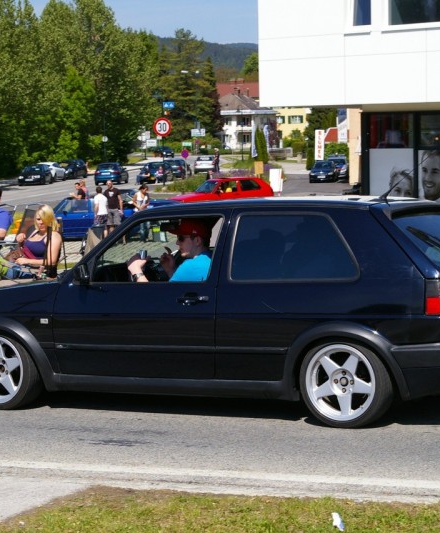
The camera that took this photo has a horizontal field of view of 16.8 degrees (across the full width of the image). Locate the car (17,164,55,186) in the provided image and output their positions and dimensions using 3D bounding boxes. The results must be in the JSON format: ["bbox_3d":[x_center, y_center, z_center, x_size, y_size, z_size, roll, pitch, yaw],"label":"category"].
[{"bbox_3d":[-12.891,-6.414,104.000,1.750,1.450,4.200,-1,4,5],"label":"car"}]

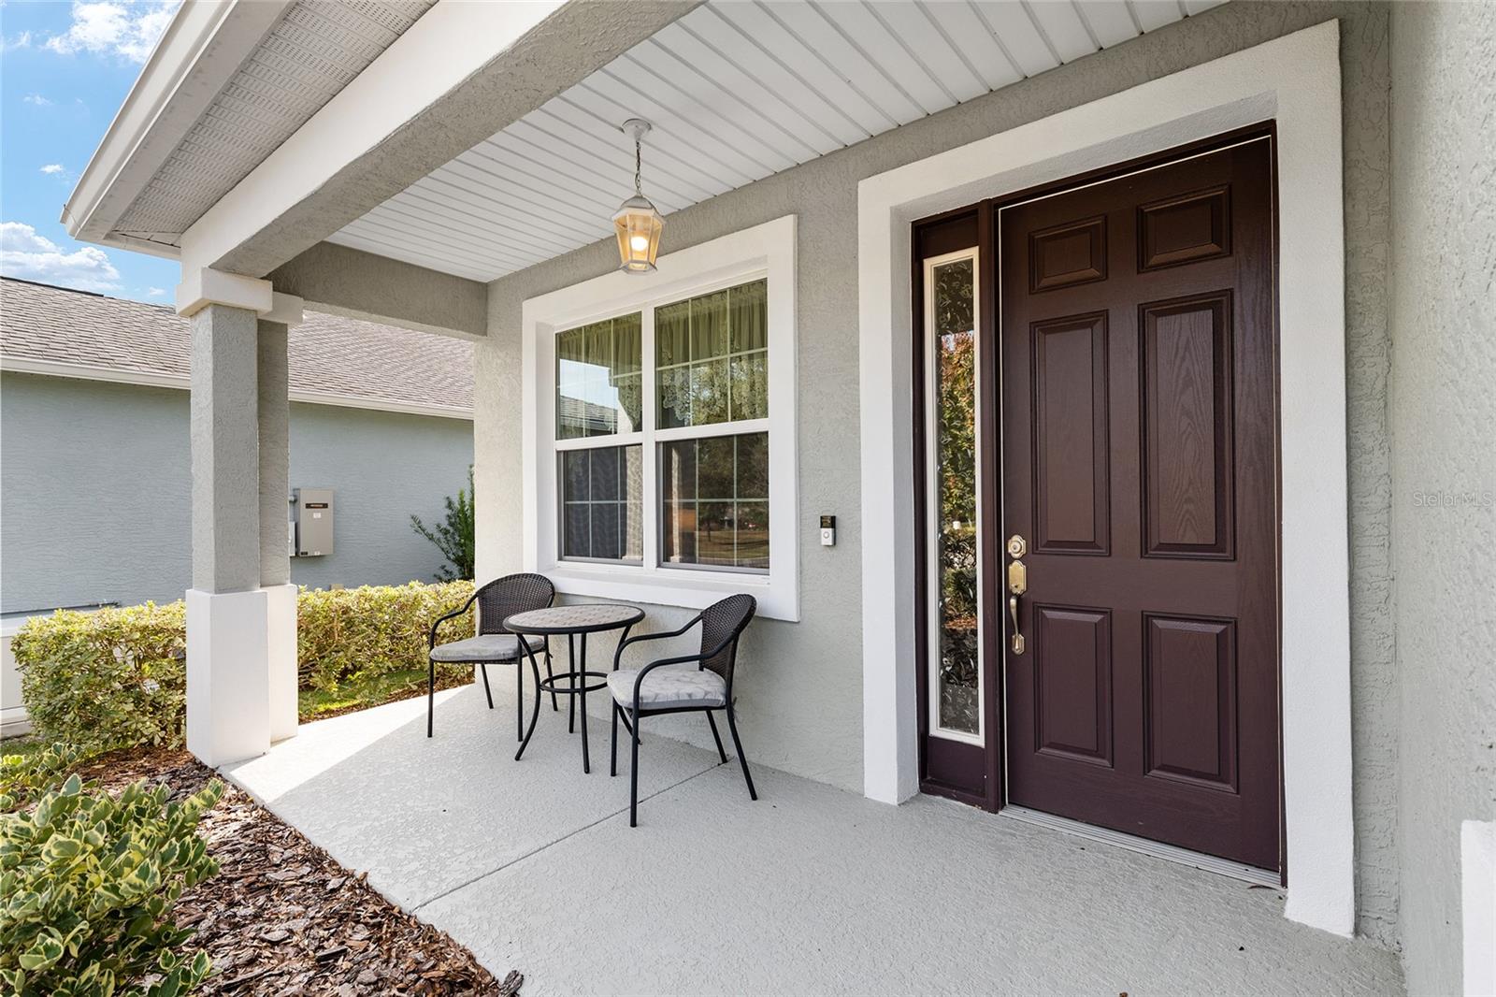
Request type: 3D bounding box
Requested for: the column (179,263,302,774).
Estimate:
[{"bbox_3d":[-2.715,0.092,3.602,0.465,2.460,0.485,-1,-1,37],"label":"column"}]

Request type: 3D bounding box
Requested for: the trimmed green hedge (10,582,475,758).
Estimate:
[{"bbox_3d":[-3.221,1.069,4.910,0.800,0.760,2.880,-1,-1,37],"label":"trimmed green hedge"}]

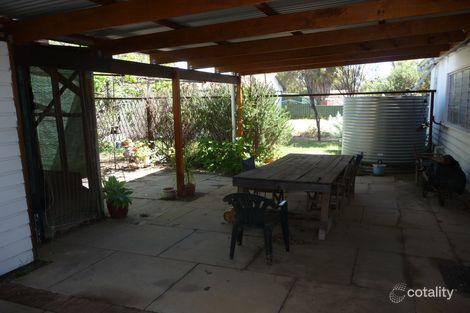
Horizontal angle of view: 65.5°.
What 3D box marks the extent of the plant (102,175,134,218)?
[{"bbox_3d":[-1.846,0.624,5.710,0.440,0.590,0.440,-5,9,-18],"label":"plant"}]

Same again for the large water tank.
[{"bbox_3d":[3.866,-0.765,9.470,2.042,1.550,2.042,2,9,22],"label":"large water tank"}]

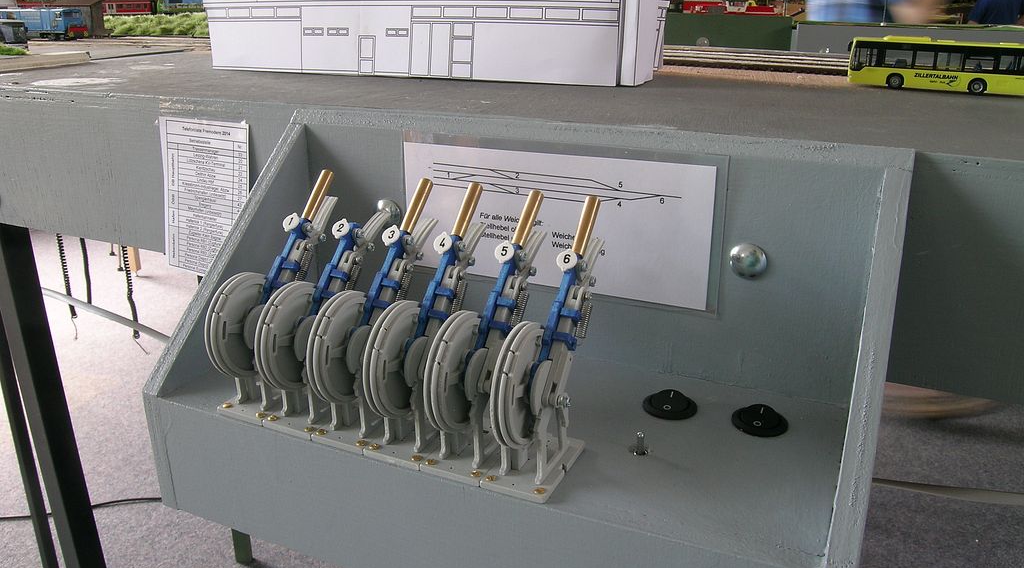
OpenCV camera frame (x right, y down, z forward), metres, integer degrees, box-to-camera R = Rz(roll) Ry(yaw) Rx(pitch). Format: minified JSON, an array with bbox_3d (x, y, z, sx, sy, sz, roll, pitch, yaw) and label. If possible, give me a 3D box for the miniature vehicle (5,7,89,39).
[{"bbox_3d":[-0.751,-0.420,1.332,0.178,0.047,0.034,10,22,27],"label":"miniature vehicle"}]

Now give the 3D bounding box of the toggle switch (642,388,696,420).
[{"bbox_3d":[0.070,0.052,0.366,0.024,0.006,0.024,-1,20,0],"label":"toggle switch"}]

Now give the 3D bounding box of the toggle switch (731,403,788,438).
[{"bbox_3d":[0.106,0.056,0.352,0.024,0.006,0.024,9,22,24],"label":"toggle switch"}]

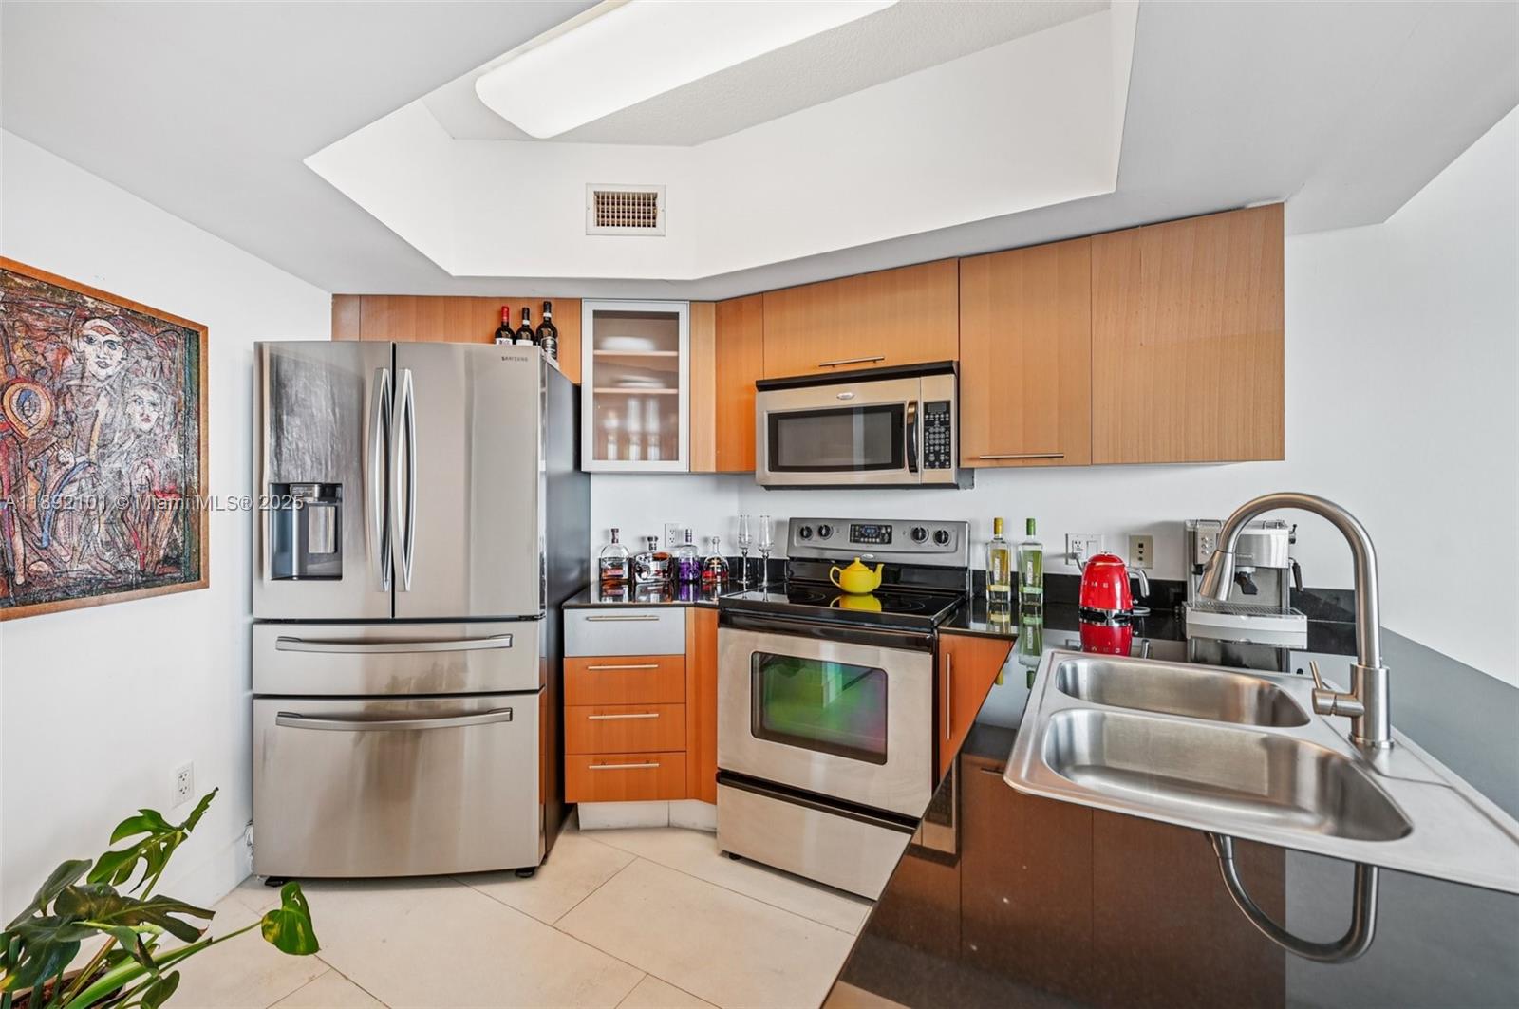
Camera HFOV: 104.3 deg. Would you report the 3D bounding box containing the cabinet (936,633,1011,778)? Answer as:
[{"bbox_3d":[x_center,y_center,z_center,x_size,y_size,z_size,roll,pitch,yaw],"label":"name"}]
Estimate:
[{"bbox_3d":[0.793,0.770,2.007,0.240,0.760,0.580,0,1,28],"label":"cabinet"}]

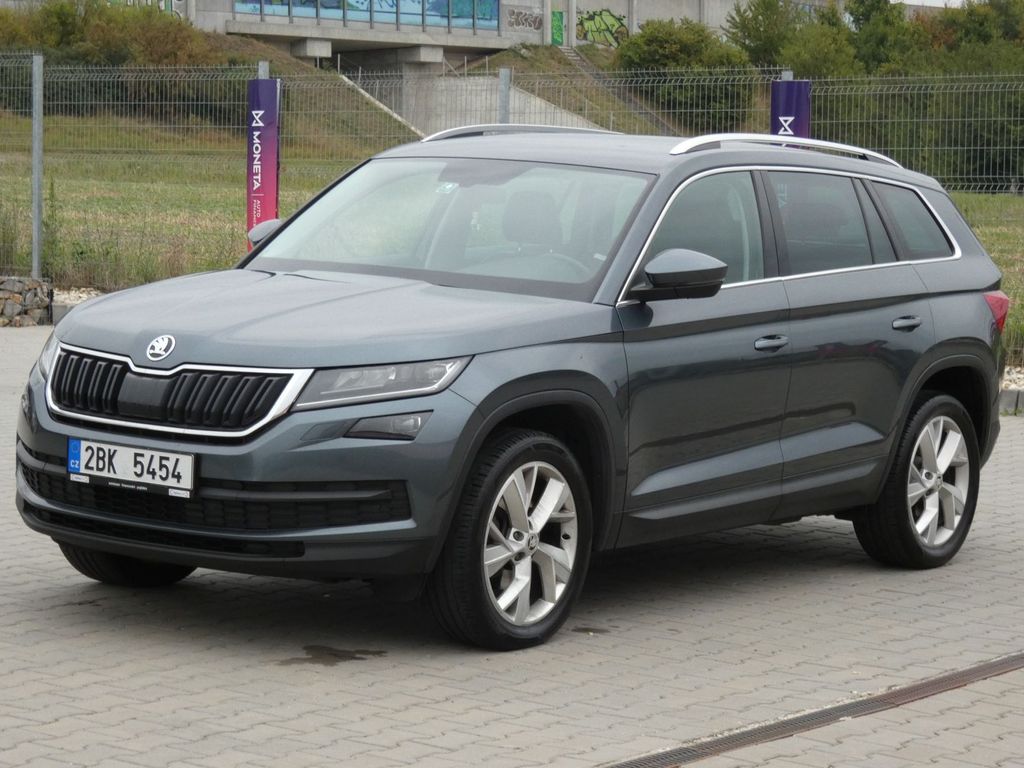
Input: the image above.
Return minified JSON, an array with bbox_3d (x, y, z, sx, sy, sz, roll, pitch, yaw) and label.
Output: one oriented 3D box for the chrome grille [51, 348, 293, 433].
[{"bbox_3d":[-1.085,0.017,8.408,0.960,0.185,0.175,6,6,35],"label":"chrome grille"}]

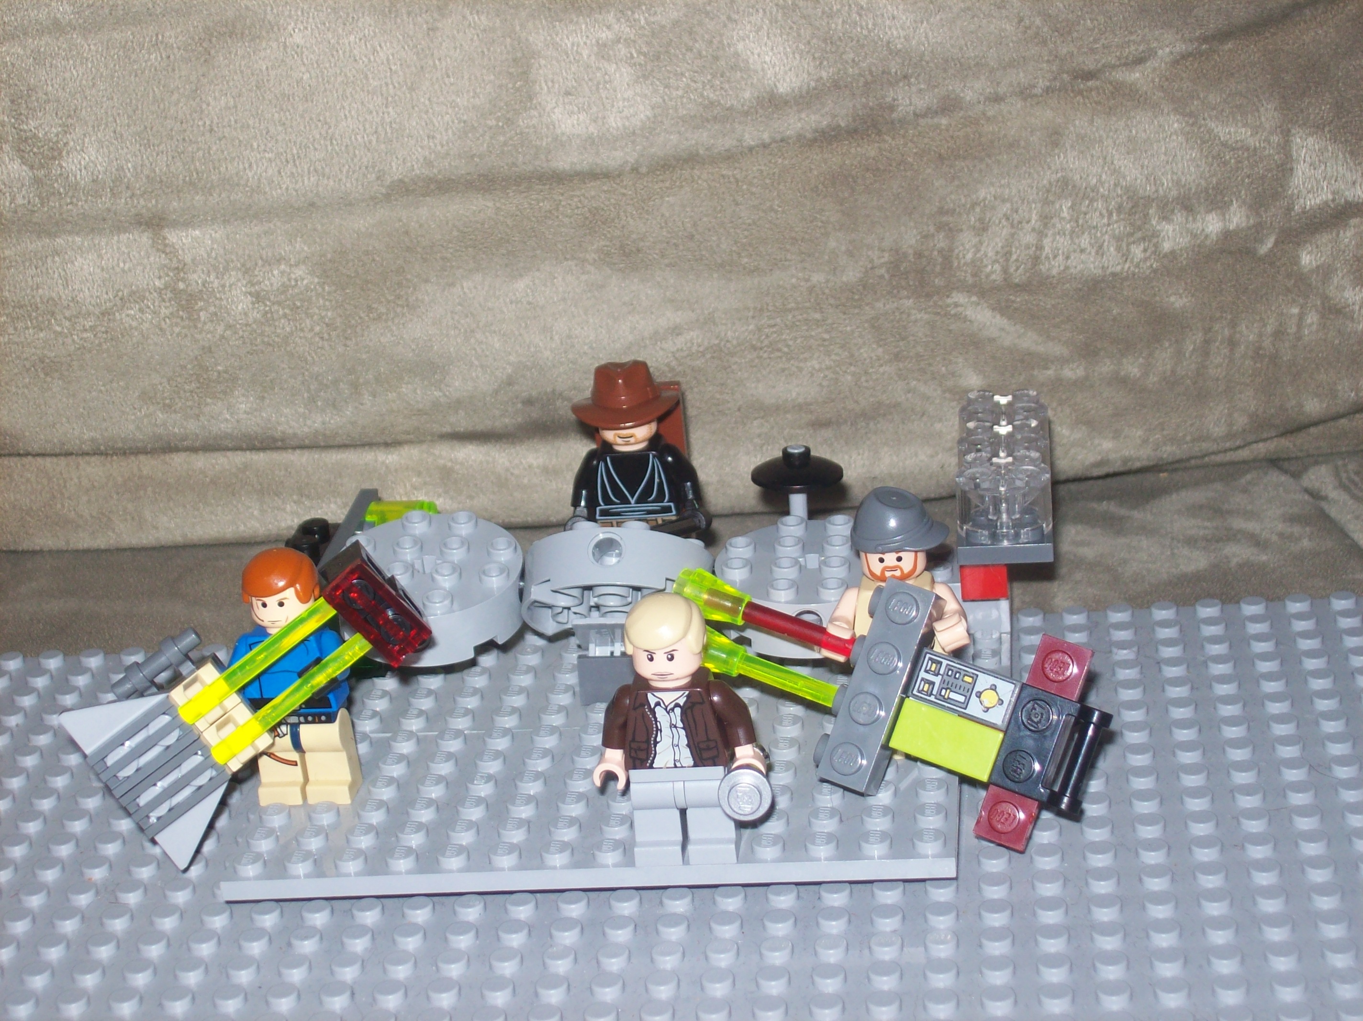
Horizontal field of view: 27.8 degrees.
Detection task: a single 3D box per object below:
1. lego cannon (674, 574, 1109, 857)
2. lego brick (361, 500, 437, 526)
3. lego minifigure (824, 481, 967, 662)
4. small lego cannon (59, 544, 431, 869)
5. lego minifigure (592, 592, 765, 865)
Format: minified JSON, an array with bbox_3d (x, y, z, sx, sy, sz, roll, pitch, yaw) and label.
[{"bbox_3d":[0.029,0.027,0.423,0.072,0.032,0.013,19,-3,20],"label":"lego cannon"},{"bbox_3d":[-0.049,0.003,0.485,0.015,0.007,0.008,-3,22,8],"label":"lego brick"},{"bbox_3d":[0.034,0.019,0.428,0.024,0.043,0.018,-3,22,8],"label":"lego minifigure"},{"bbox_3d":[-0.066,0.028,0.430,0.055,0.032,0.013,-37,14,0],"label":"small lego cannon"},{"bbox_3d":[-0.001,0.033,0.405,0.025,0.042,0.016,-3,22,8],"label":"lego minifigure"}]

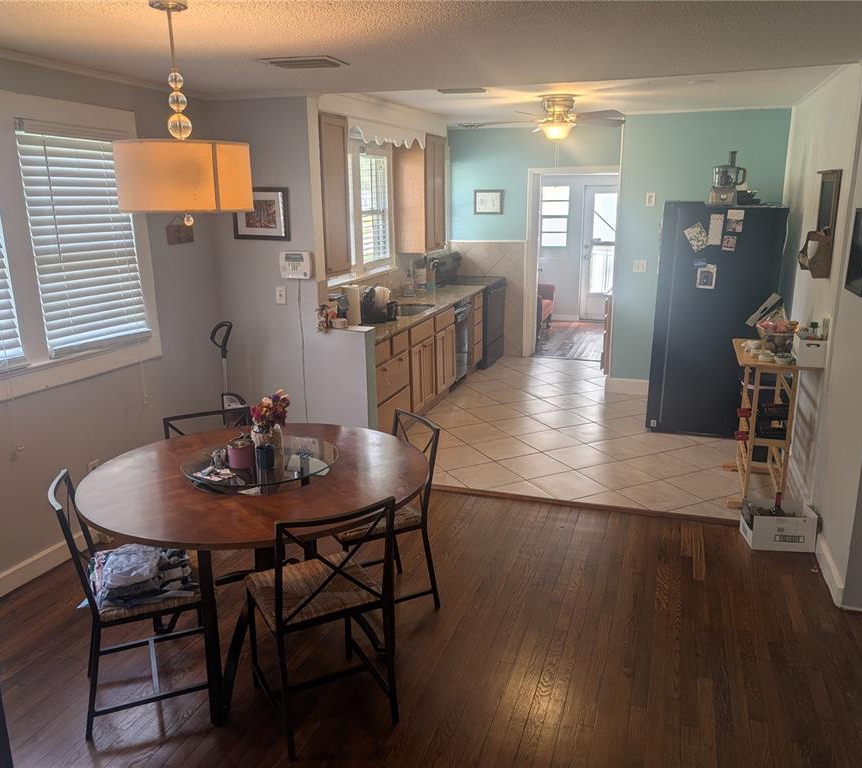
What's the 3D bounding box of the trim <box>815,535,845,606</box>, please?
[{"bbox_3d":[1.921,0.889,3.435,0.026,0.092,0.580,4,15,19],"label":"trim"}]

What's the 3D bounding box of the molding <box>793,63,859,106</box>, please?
[{"bbox_3d":[2.528,-1.966,4.699,0.060,0.060,1.900,4,15,18],"label":"molding"}]

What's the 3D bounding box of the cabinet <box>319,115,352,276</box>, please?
[{"bbox_3d":[-0.770,-1.277,4.825,0.300,1.030,0.400,4,15,19],"label":"cabinet"}]

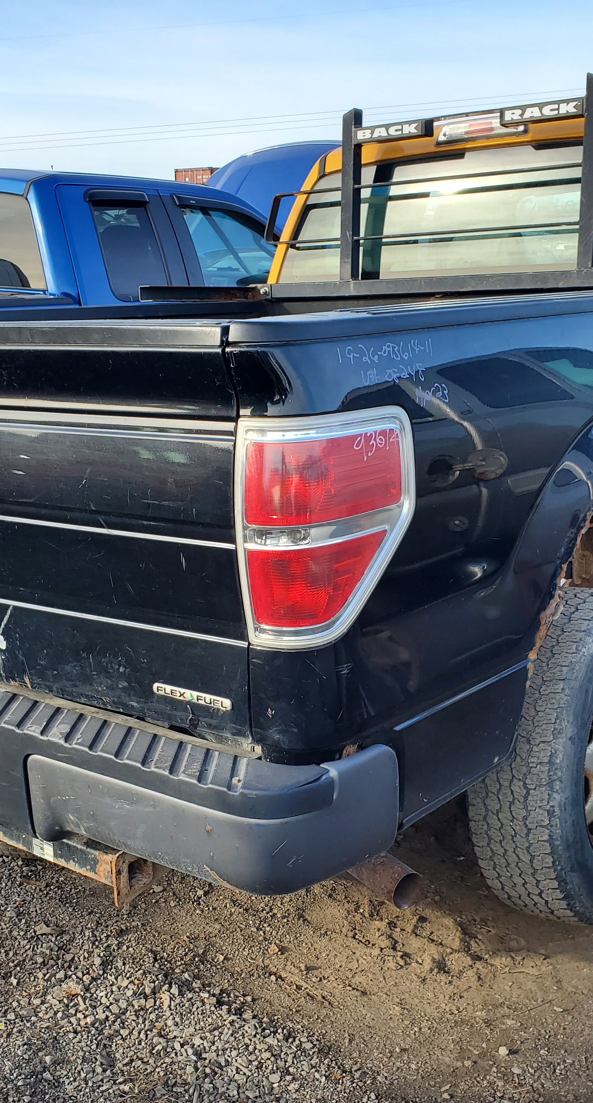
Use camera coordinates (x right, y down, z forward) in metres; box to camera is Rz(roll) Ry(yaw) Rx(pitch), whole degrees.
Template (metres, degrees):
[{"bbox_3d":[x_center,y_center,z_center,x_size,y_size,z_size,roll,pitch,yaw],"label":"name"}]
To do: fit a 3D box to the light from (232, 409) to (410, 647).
[{"bbox_3d":[0.040,-0.040,1.585,0.162,0.344,0.243,8,17,37],"label":"light"}]

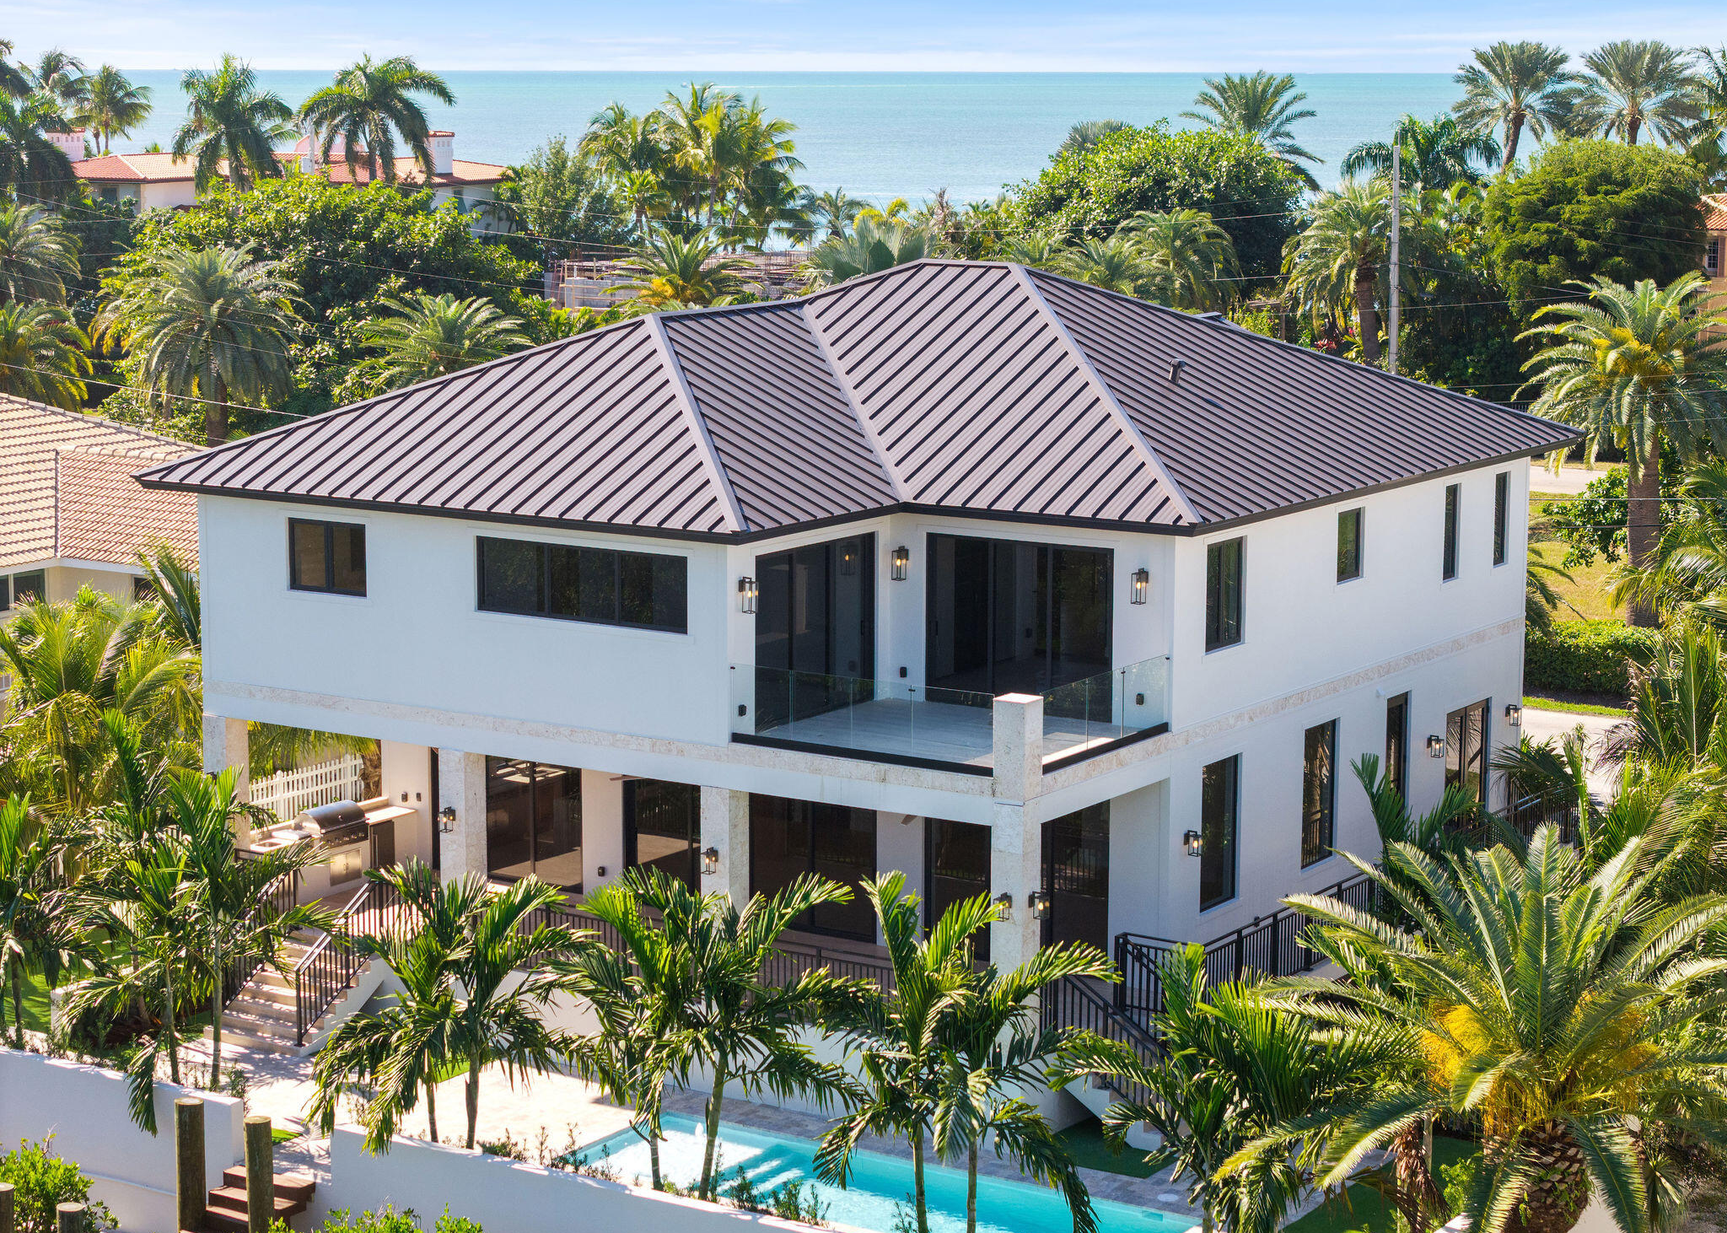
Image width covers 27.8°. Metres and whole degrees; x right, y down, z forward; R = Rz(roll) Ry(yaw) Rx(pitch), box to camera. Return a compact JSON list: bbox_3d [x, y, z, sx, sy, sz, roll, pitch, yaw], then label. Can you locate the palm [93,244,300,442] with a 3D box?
[{"bbox_3d":[-20.875,-7.258,110.229,6.474,8.994,6.474,-2,9,-11],"label":"palm"}]

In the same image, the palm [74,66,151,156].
[{"bbox_3d":[-56.550,-33.930,263.170,5.900,15.030,5.900,0,9,0],"label":"palm"}]

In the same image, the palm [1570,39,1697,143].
[{"bbox_3d":[38.787,-20.960,176.878,6.582,16.018,6.582,2,9,12],"label":"palm"}]

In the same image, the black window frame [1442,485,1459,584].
[{"bbox_3d":[9.442,-1.367,56.656,0.120,1.554,0.625,6,11,33],"label":"black window frame"}]

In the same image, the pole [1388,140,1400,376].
[{"bbox_3d":[18.863,-11.088,124.918,0.330,11.932,0.330,6,11,33],"label":"pole"}]

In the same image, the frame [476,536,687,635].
[{"bbox_3d":[-3.943,-0.465,49.358,3.793,1.091,0.120,6,11,33],"label":"frame"}]

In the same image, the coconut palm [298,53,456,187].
[{"bbox_3d":[-20.985,-16.635,151.268,6.726,15.102,6.726,-1,9,-8],"label":"coconut palm"}]

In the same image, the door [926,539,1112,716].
[{"bbox_3d":[2.287,0.146,50.548,3.133,2.507,0.150,6,11,33],"label":"door"}]

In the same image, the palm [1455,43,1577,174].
[{"bbox_3d":[32.748,-20.970,176.879,6.446,15.999,6.446,2,9,10],"label":"palm"}]

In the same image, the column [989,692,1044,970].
[{"bbox_3d":[2.014,3.388,45.494,0.470,4.686,0.490,6,11,32],"label":"column"}]

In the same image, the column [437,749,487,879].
[{"bbox_3d":[-5.912,3.489,51.747,0.497,3.123,0.488,6,11,33],"label":"column"}]

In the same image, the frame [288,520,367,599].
[{"bbox_3d":[-7.901,-0.882,51.907,1.578,1.098,0.120,6,11,33],"label":"frame"}]

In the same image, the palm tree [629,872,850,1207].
[{"bbox_3d":[-1.542,5.249,43.757,2.919,4.259,2.900,0,9,-2],"label":"palm tree"}]

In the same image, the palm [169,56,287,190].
[{"bbox_3d":[-31.180,-20.261,173.155,5.900,15.010,5.900,0,9,0],"label":"palm"}]

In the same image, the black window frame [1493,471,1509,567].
[{"bbox_3d":[10.642,-1.651,58.812,0.120,1.555,0.566,6,11,33],"label":"black window frame"}]

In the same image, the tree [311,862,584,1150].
[{"bbox_3d":[-5.428,5.121,45.865,3.574,3.829,3.200,-1,9,-7],"label":"tree"}]

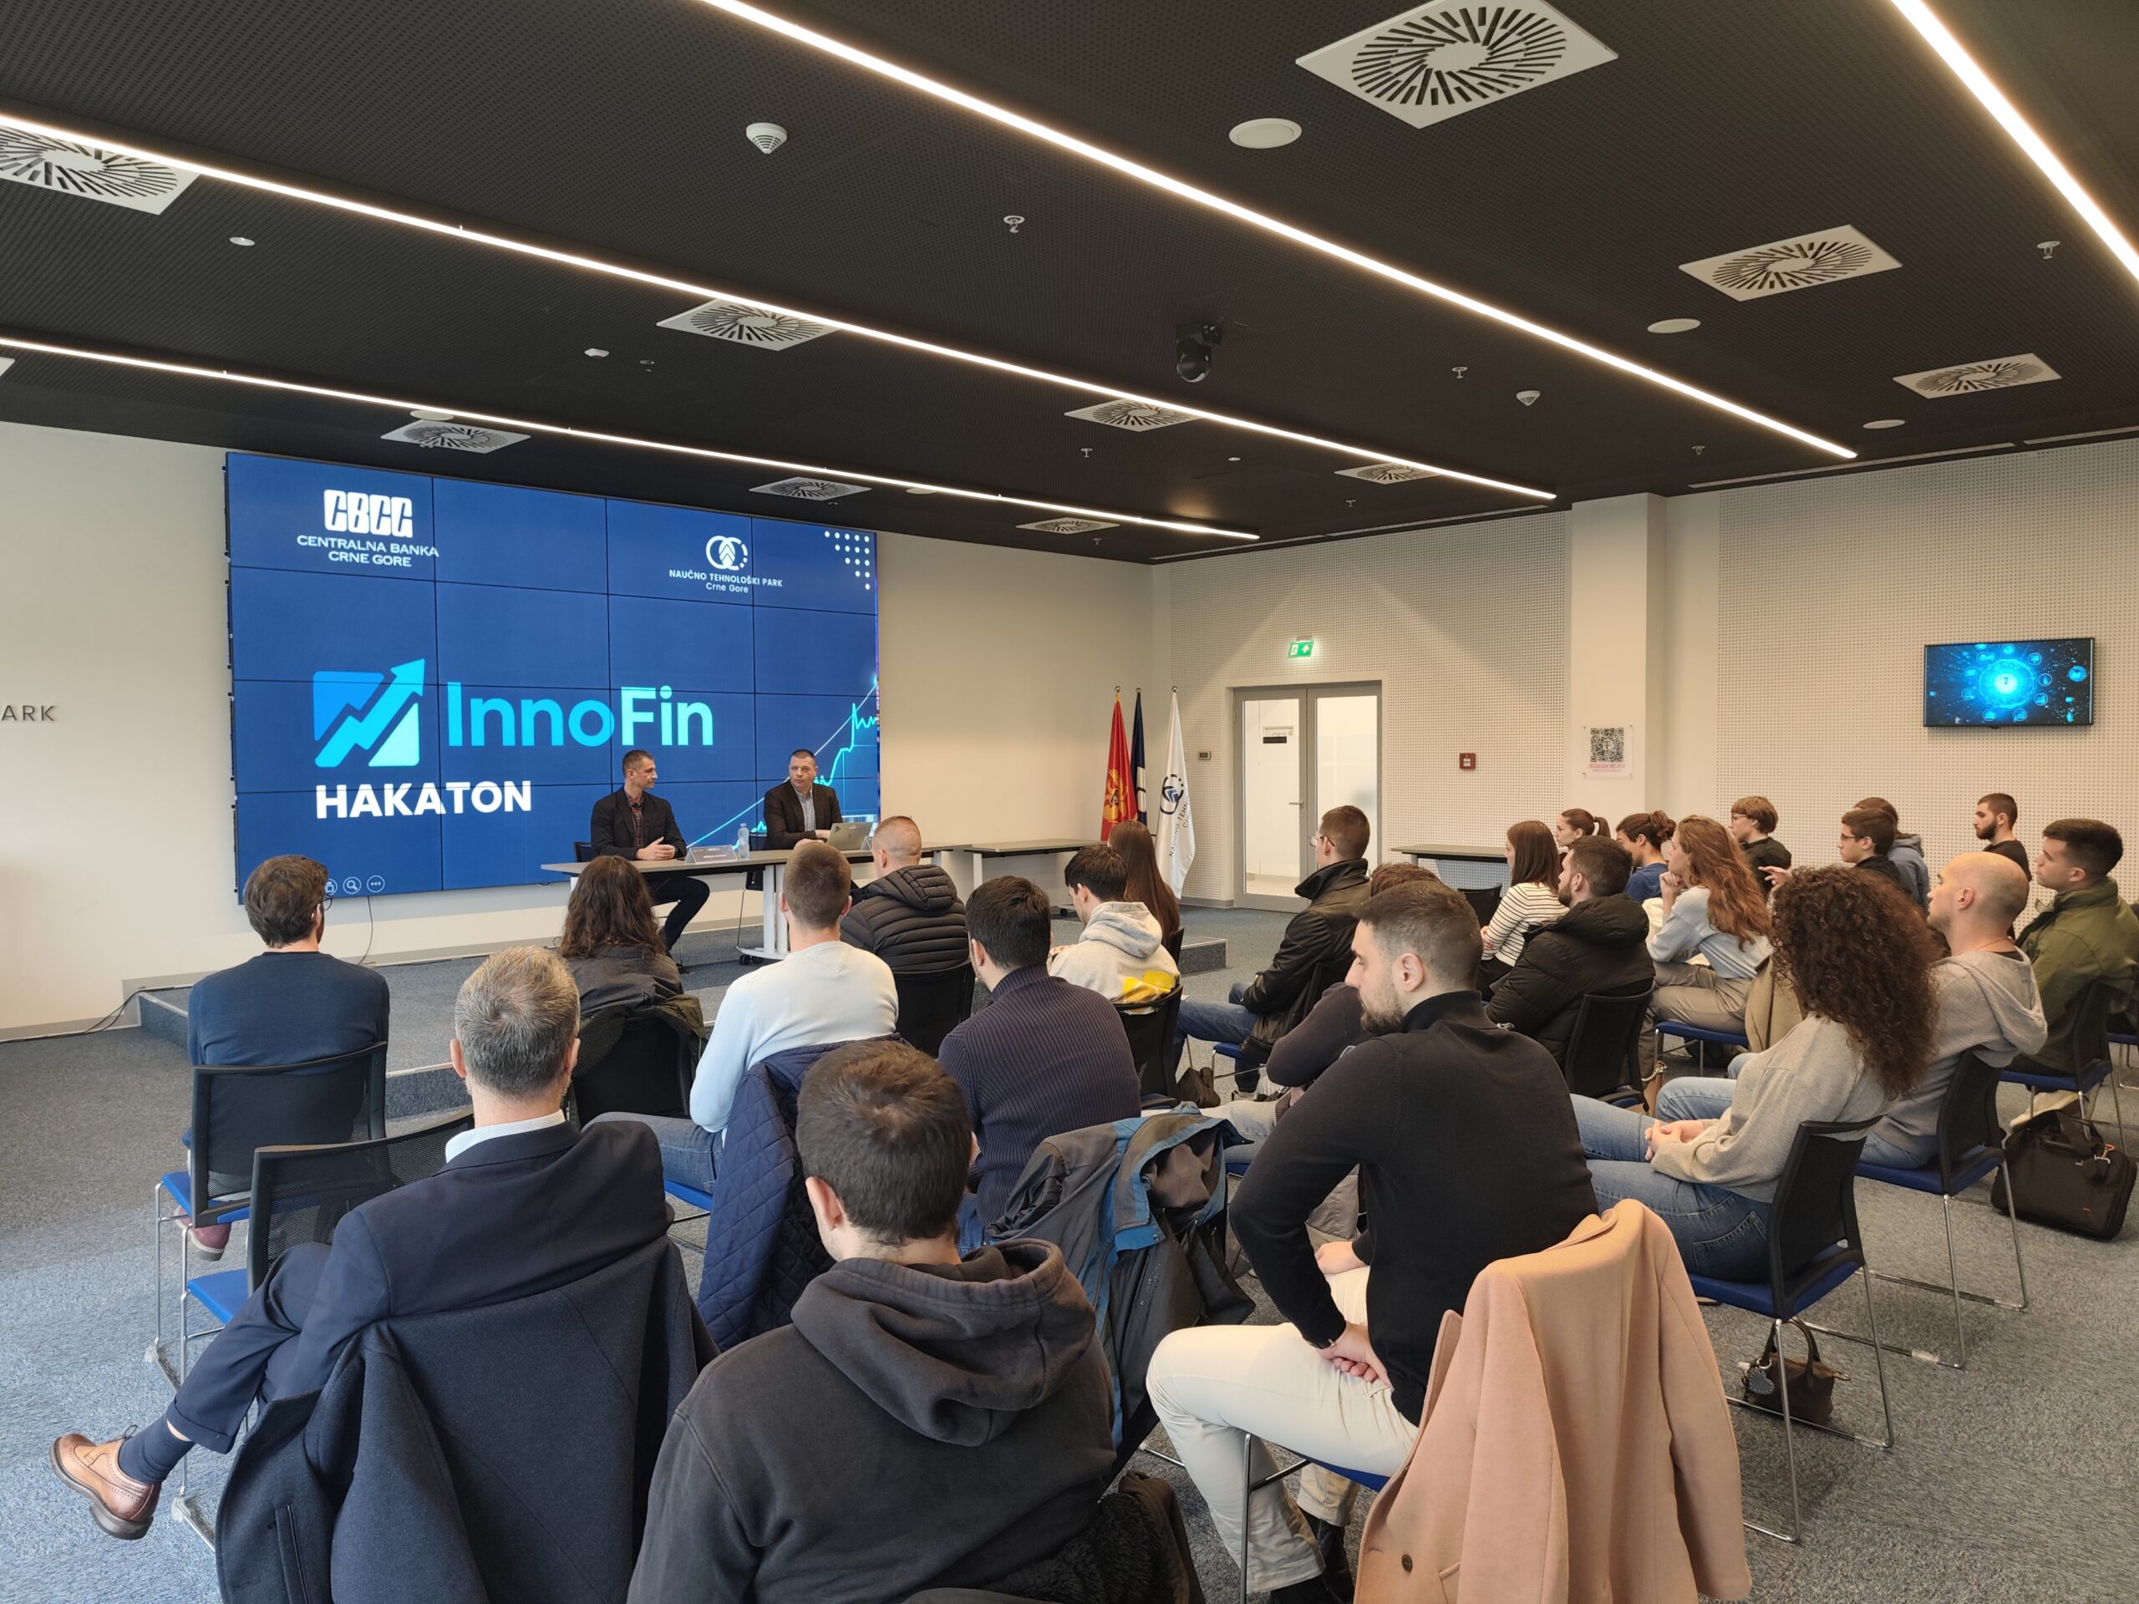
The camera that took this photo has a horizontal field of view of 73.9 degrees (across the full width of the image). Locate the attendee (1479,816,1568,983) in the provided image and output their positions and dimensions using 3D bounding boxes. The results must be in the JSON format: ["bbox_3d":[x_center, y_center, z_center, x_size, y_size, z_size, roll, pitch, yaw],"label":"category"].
[{"bbox_3d":[1.893,0.702,6.502,0.450,1.250,0.800,-2,3,-43],"label":"attendee"}]

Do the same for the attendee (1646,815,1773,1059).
[{"bbox_3d":[2.554,0.700,5.734,0.780,1.270,0.500,1,3,43],"label":"attendee"}]

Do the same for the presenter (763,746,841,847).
[{"bbox_3d":[-1.707,0.347,9.451,0.577,1.370,0.824,-2,3,-44],"label":"presenter"}]

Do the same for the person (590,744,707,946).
[{"bbox_3d":[-2.618,0.388,8.739,0.740,1.400,0.600,1,3,43],"label":"person"}]

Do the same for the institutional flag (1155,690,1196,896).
[{"bbox_3d":[1.069,-0.064,14.224,0.420,2.120,0.300,0,2,4],"label":"institutional flag"}]

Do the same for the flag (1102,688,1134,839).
[{"bbox_3d":[0.485,-0.043,13.791,0.420,2.120,0.300,0,2,2],"label":"flag"}]

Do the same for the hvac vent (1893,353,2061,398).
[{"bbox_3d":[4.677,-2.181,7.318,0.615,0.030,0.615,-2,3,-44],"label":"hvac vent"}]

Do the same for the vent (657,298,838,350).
[{"bbox_3d":[-1.358,-2.076,6.181,0.613,0.031,0.613,-2,3,-44],"label":"vent"}]

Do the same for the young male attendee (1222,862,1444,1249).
[{"bbox_3d":[0.623,0.782,3.906,0.880,1.270,0.560,1,3,43],"label":"young male attendee"}]

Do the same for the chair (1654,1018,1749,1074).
[{"bbox_3d":[2.685,0.926,5.650,0.540,0.820,0.520,-2,3,-44],"label":"chair"}]

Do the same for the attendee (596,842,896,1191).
[{"bbox_3d":[-0.882,0.774,3.877,0.600,1.340,0.850,-2,3,-39],"label":"attendee"}]

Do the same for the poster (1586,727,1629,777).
[{"bbox_3d":[4.074,-0.383,10.764,0.012,0.386,0.367,-2,3,-44],"label":"poster"}]

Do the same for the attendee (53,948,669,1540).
[{"bbox_3d":[-1.174,0.847,2.401,1.150,1.280,0.600,1,3,36],"label":"attendee"}]

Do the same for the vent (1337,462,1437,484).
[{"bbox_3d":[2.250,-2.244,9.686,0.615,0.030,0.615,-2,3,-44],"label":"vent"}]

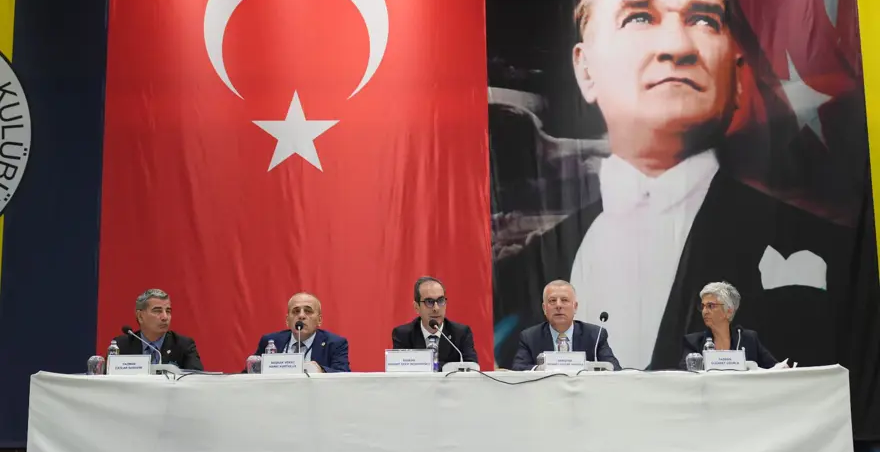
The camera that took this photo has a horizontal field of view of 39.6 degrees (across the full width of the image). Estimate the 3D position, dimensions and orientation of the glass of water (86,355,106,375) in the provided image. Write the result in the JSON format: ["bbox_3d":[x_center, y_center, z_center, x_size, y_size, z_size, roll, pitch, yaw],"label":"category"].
[{"bbox_3d":[-1.671,0.681,5.950,0.083,0.095,0.083,-1,-9,0],"label":"glass of water"}]

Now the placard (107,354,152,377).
[{"bbox_3d":[-1.550,0.696,6.100,0.216,0.100,0.060,0,-10,-2],"label":"placard"}]

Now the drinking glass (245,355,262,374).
[{"bbox_3d":[-0.929,0.703,6.160,0.088,0.098,0.088,-1,-10,0],"label":"drinking glass"}]

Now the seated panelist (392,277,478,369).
[{"bbox_3d":[-0.015,0.882,6.314,0.530,1.290,0.780,1,-10,-6],"label":"seated panelist"}]

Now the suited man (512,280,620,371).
[{"bbox_3d":[0.675,0.901,6.415,0.600,1.275,0.800,-2,-10,6],"label":"suited man"}]

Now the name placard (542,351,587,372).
[{"bbox_3d":[0.629,0.678,6.100,0.207,0.099,0.060,-1,-10,0],"label":"name placard"}]

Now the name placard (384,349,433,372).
[{"bbox_3d":[-0.151,0.669,6.050,0.237,0.114,0.060,-1,-10,0],"label":"name placard"}]

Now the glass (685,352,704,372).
[{"bbox_3d":[1.286,0.690,6.160,0.088,0.095,0.088,-1,-10,0],"label":"glass"}]

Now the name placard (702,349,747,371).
[{"bbox_3d":[1.423,0.673,6.100,0.214,0.100,0.060,-1,-10,2],"label":"name placard"}]

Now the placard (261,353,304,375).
[{"bbox_3d":[-0.784,0.690,6.100,0.205,0.101,0.060,0,-10,-1],"label":"placard"}]

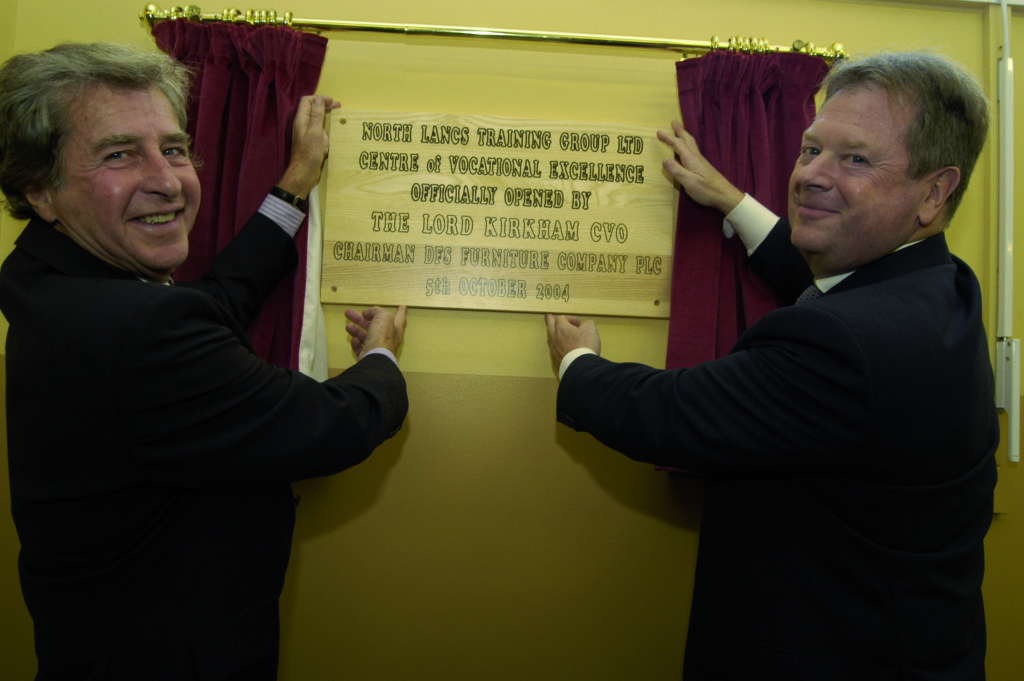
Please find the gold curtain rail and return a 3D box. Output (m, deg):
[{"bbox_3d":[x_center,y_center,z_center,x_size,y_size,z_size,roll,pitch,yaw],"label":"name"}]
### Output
[{"bbox_3d":[-0.022,-0.549,1.285,1.270,0.048,0.070,2,-3,-2],"label":"gold curtain rail"}]

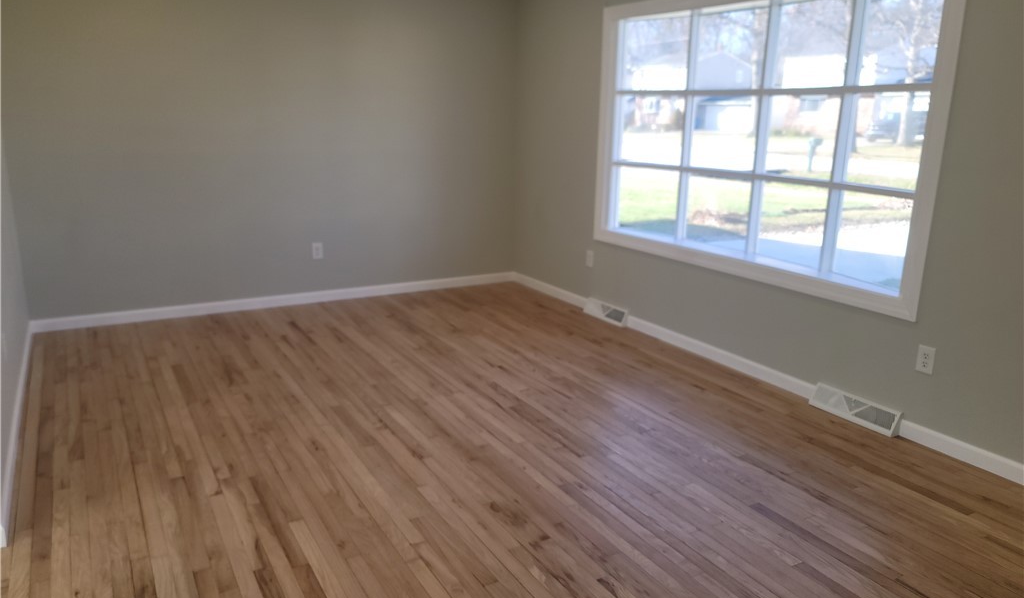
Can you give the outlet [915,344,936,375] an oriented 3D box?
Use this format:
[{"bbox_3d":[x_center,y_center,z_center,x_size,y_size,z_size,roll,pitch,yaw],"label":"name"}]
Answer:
[{"bbox_3d":[1.877,0.275,3.352,0.010,0.122,0.075,-7,16,-29],"label":"outlet"}]

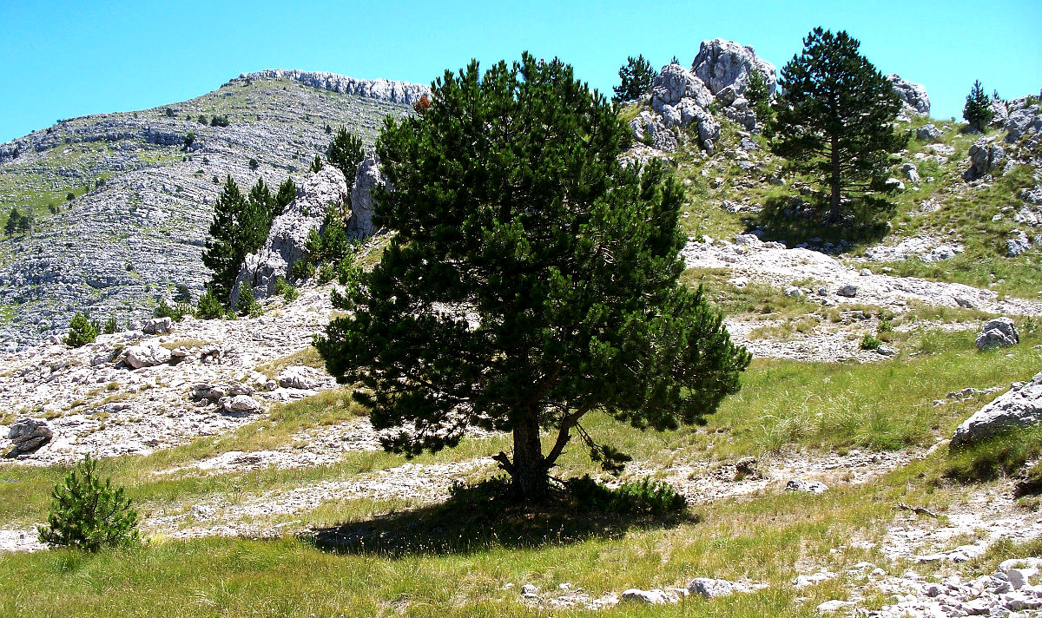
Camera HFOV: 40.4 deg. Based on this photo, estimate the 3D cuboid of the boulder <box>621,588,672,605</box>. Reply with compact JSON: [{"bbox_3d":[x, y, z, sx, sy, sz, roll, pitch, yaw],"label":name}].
[{"bbox_3d":[0.956,2.174,10.700,0.407,0.138,0.285,0,-2,0],"label":"boulder"}]

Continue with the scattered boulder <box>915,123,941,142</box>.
[{"bbox_3d":[15.289,-6.603,53.000,0.943,0.748,0.755,0,-2,16],"label":"scattered boulder"}]

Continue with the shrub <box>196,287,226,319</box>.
[{"bbox_3d":[-10.313,-0.188,47.000,1.038,1.063,0.987,0,2,0],"label":"shrub"}]

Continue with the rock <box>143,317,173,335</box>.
[{"bbox_3d":[-10.556,0.491,41.000,0.906,0.537,0.679,0,2,0],"label":"rock"}]

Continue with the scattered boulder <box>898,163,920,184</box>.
[{"bbox_3d":[13.976,-4.899,51.000,0.751,0.789,0.563,0,2,0],"label":"scattered boulder"}]

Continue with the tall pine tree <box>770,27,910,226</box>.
[{"bbox_3d":[10.827,-6.201,48.000,4.537,6.658,4.537,0,-2,13],"label":"tall pine tree"}]

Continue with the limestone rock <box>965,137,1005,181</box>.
[{"bbox_3d":[15.048,-4.870,46.000,1.327,1.412,1.062,-1,-2,18],"label":"limestone rock"}]

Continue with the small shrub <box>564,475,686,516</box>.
[{"bbox_3d":[1.279,2.278,17.300,1.487,0.494,0.966,0,2,0],"label":"small shrub"}]

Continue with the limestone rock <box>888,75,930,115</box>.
[{"bbox_3d":[15.823,-8.757,58.000,1.851,1.673,1.481,0,-2,15],"label":"limestone rock"}]

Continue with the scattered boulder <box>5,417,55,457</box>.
[{"bbox_3d":[-9.024,2.354,26.000,0.894,0.712,0.715,0,2,0],"label":"scattered boulder"}]

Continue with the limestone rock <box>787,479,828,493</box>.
[{"bbox_3d":[3.956,2.454,19.500,0.574,0.203,0.431,0,-2,0],"label":"limestone rock"}]

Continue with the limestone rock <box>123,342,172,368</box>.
[{"bbox_3d":[-9.512,1.160,36.000,1.193,0.686,0.895,0,2,0],"label":"limestone rock"}]

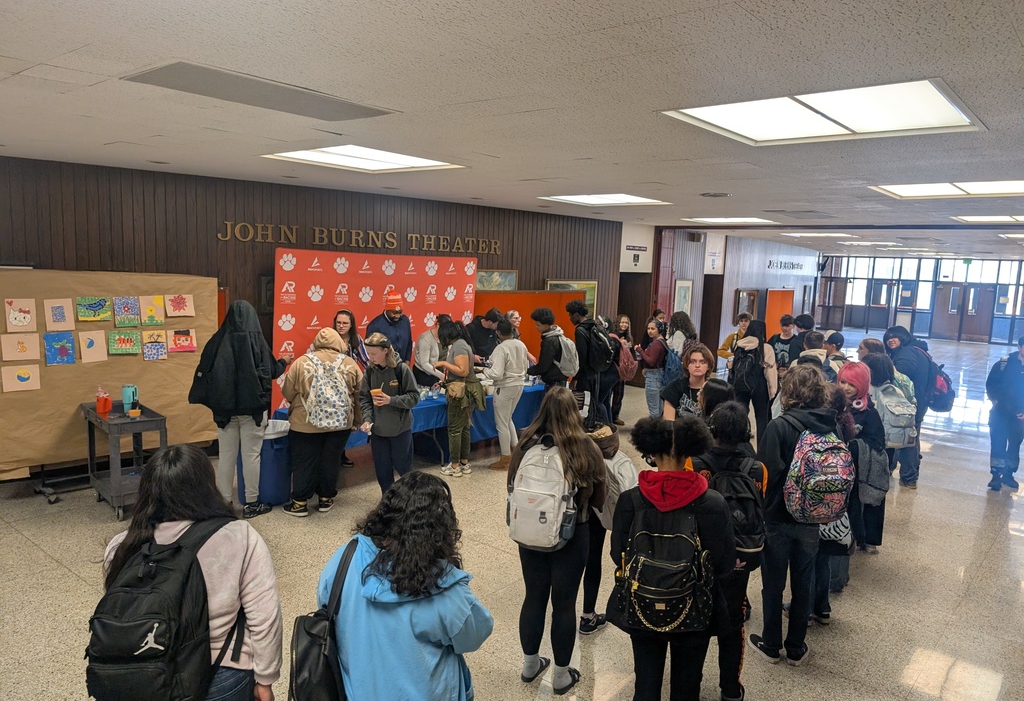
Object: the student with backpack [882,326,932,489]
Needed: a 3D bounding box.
[{"bbox_3d":[4.437,0.632,7.786,0.500,1.720,0.480,-5,10,-45],"label":"student with backpack"}]

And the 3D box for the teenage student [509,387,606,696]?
[{"bbox_3d":[0.216,1.003,3.785,0.480,1.640,0.470,7,8,32],"label":"teenage student"}]

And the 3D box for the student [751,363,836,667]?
[{"bbox_3d":[1.681,0.972,4.200,0.500,1.760,0.530,1,7,-8],"label":"student"}]

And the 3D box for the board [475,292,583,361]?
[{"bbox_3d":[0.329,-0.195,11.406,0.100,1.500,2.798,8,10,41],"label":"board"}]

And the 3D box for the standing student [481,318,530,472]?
[{"bbox_3d":[-0.109,0.464,7.891,0.480,1.650,0.460,9,10,42],"label":"standing student"}]

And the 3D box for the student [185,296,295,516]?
[{"bbox_3d":[-2.311,0.483,6.223,0.680,1.850,0.520,4,7,15],"label":"student"}]

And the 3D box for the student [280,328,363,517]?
[{"bbox_3d":[-1.689,0.613,6.236,0.600,1.640,0.480,0,8,-18],"label":"student"}]

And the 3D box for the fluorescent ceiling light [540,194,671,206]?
[{"bbox_3d":[1.166,-1.847,8.718,1.220,0.070,1.220,8,9,40],"label":"fluorescent ceiling light"}]

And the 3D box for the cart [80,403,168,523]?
[{"bbox_3d":[-3.453,0.967,6.349,0.450,0.860,0.910,-5,10,-42],"label":"cart"}]

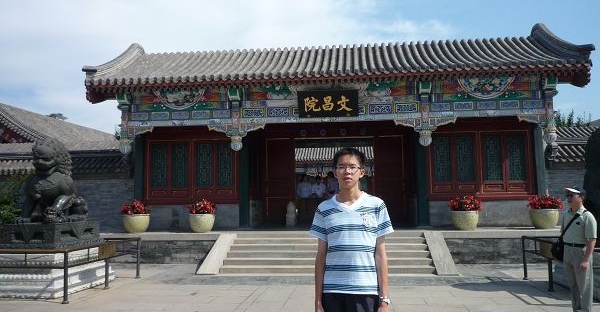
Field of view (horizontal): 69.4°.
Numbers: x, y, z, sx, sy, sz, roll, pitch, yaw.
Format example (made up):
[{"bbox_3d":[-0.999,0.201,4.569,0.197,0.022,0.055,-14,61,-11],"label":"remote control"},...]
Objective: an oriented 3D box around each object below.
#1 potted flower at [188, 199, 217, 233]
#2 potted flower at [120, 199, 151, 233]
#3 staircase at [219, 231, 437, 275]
[{"bbox_3d":[-2.679,1.640,11.986,0.810,0.920,0.810,-1,-6,5],"label":"potted flower"},{"bbox_3d":[-4.561,1.684,12.154,0.840,0.920,0.840,-1,-6,5],"label":"potted flower"},{"bbox_3d":[0.619,2.234,10.073,4.750,0.760,1.680,-1,-6,5],"label":"staircase"}]

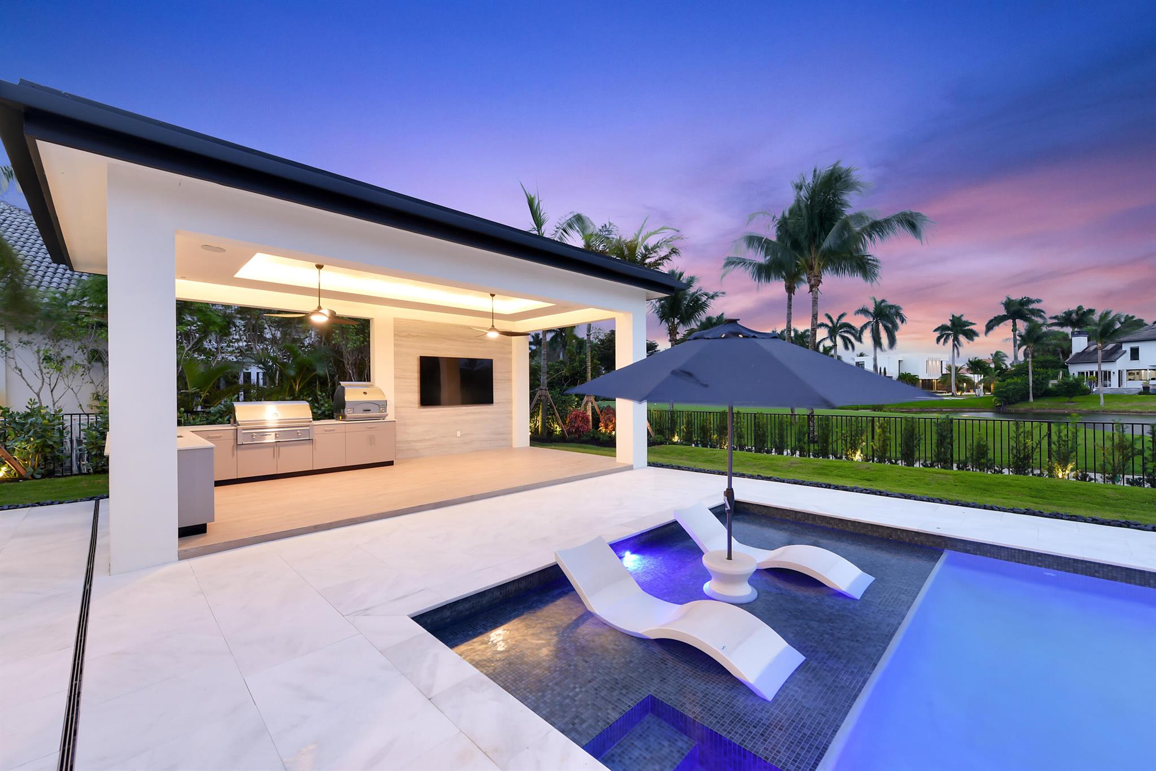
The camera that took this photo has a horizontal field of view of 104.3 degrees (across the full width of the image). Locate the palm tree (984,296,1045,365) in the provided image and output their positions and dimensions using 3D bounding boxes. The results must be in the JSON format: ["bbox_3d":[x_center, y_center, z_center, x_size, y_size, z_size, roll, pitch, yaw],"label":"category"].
[{"bbox_3d":[55.259,-4.978,57.000,5.600,12.817,5.600,-1,-1,44],"label":"palm tree"}]

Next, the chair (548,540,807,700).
[{"bbox_3d":[0.682,1.718,3.542,1.880,0.550,0.580,-1,-1,45],"label":"chair"}]

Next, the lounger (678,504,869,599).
[{"bbox_3d":[1.961,1.712,4.749,1.880,0.550,0.580,-1,-1,45],"label":"lounger"}]

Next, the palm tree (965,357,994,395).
[{"bbox_3d":[67.724,-1.602,76.000,3.900,6.408,3.900,-1,-1,42],"label":"palm tree"}]

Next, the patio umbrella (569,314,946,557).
[{"bbox_3d":[1.321,0.554,3.961,2.820,2.248,2.820,-1,-1,45],"label":"patio umbrella"}]

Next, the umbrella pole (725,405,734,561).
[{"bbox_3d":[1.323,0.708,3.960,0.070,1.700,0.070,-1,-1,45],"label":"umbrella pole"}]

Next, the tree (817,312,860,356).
[{"bbox_3d":[41.591,-5.131,72.000,6.000,13.299,6.000,-1,-1,30],"label":"tree"}]

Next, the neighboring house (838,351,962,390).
[{"bbox_3d":[70.197,-2.755,98.000,22.000,8.854,14.000,-1,-1,34],"label":"neighboring house"}]

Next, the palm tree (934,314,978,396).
[{"bbox_3d":[58.580,-4.708,70.000,5.500,12.648,5.500,-1,-1,40],"label":"palm tree"}]

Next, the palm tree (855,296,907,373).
[{"bbox_3d":[42.215,-5.502,63.000,5.900,13.913,5.900,-1,-1,34],"label":"palm tree"}]

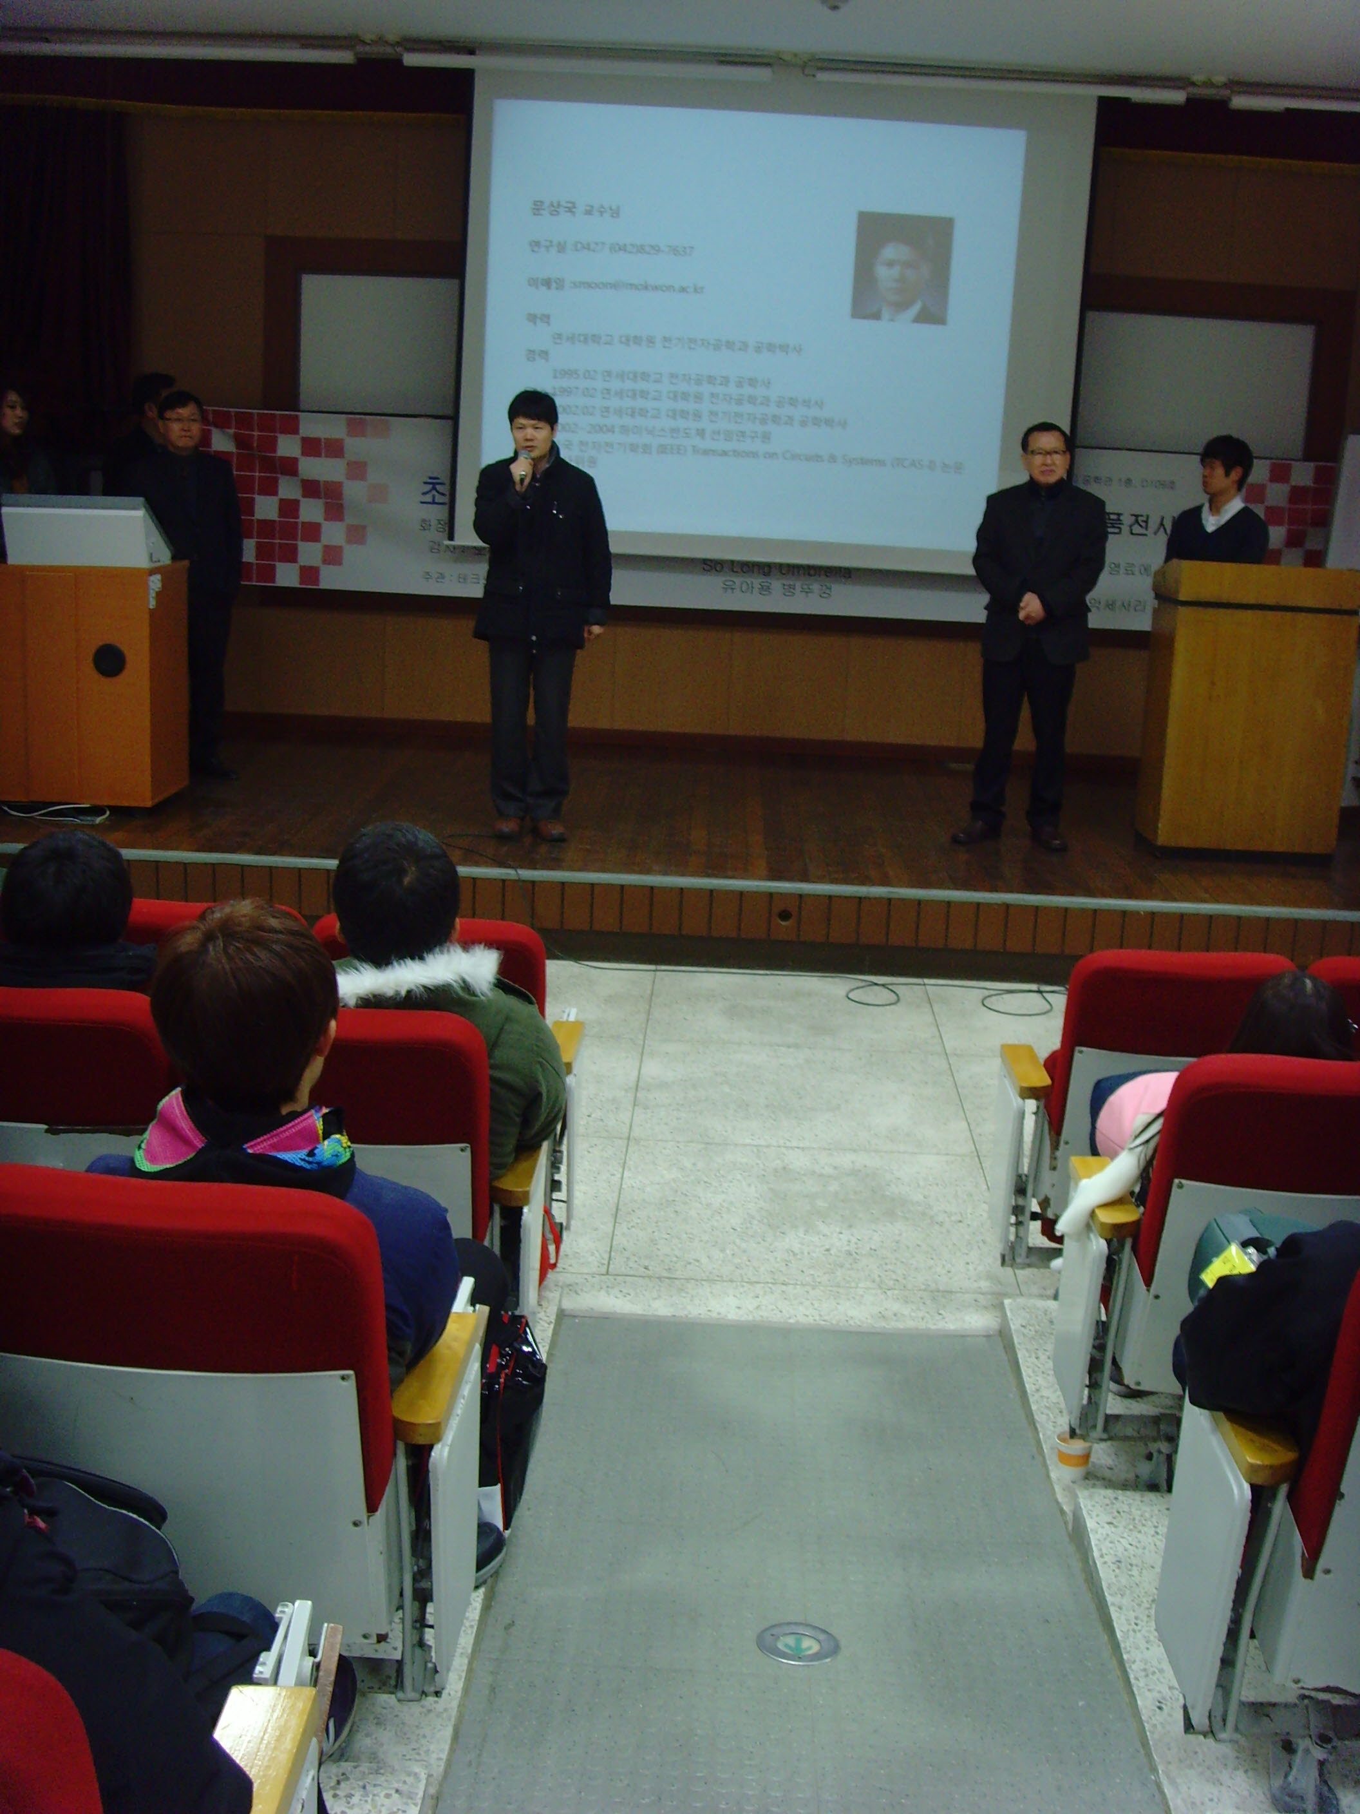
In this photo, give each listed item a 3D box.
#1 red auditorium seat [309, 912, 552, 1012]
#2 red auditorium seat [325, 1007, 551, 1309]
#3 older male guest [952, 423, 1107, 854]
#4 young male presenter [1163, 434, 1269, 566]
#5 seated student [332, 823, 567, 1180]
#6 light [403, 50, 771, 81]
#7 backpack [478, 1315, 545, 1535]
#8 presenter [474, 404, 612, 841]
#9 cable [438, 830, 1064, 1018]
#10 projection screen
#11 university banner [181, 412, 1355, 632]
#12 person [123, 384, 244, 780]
[{"bbox_3d":[-0.558,0.390,4.982,0.580,0.900,0.610,4,13,5],"label":"red auditorium seat"},{"bbox_3d":[-0.577,0.546,3.930,0.570,0.900,0.640,4,13,5],"label":"red auditorium seat"},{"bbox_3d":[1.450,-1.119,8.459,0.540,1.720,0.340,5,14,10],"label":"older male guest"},{"bbox_3d":[2.340,-1.223,9.094,0.490,1.710,0.330,13,17,37],"label":"young male presenter"},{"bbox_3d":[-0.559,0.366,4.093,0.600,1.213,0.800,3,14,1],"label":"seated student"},{"bbox_3d":[-0.306,-2.794,6.794,1.230,0.060,0.070,3,14,1],"label":"light"},{"bbox_3d":[-0.336,0.835,3.477,0.260,0.380,0.200,7,14,16],"label":"backpack"},{"bbox_3d":[-0.553,-1.125,7.982,0.540,1.727,0.380,2,14,-1],"label":"presenter"},{"bbox_3d":[0.249,0.038,7.695,2.450,0.360,1.050,3,14,1],"label":"cable"},{"bbox_3d":[0.430,-2.756,9.564,2.920,2.280,0.060,3,13,1],"label":"projection screen"},{"bbox_3d":[0.386,-1.832,9.748,5.411,0.835,0.030,3,14,1],"label":"university banner"},{"bbox_3d":[-2.157,-1.408,8.953,0.520,1.670,0.330,-1,14,-13],"label":"person"}]

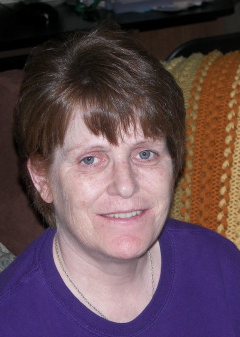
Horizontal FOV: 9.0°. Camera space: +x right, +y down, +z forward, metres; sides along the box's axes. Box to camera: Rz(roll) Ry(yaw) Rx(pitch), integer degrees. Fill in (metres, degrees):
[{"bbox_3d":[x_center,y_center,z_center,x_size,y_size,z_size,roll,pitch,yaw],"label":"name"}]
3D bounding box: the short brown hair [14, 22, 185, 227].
[{"bbox_3d":[-0.021,-0.046,1.670,0.190,0.230,0.215,-7,11,-13],"label":"short brown hair"}]

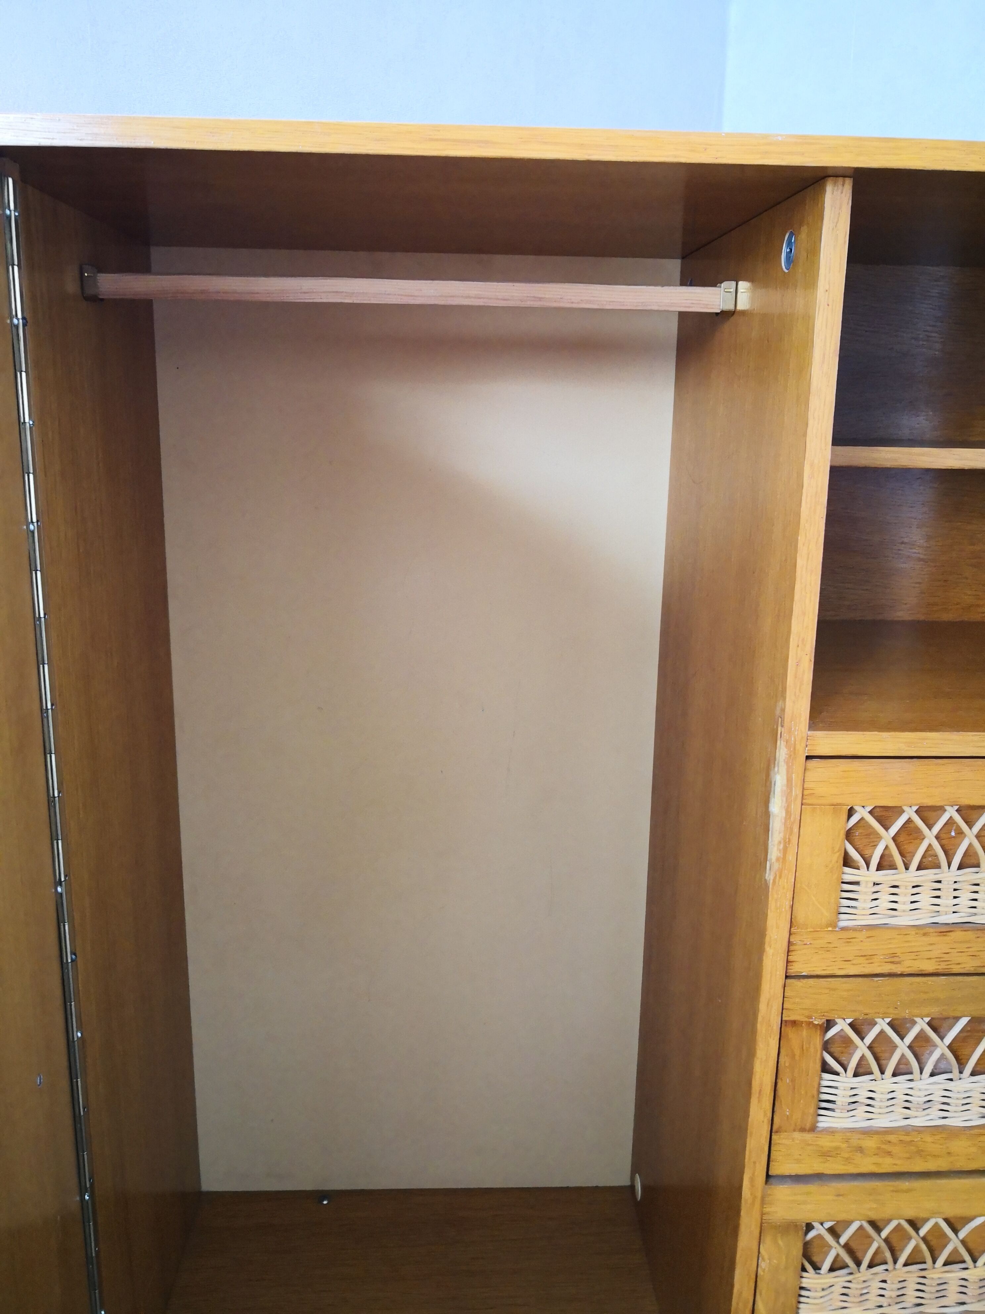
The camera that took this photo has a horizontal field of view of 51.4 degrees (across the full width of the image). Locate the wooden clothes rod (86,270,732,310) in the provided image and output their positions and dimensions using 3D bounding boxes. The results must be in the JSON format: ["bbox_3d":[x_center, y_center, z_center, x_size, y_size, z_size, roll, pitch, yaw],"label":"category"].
[{"bbox_3d":[-0.058,-0.277,0.779,0.475,0.017,0.016,0,13,-3],"label":"wooden clothes rod"}]

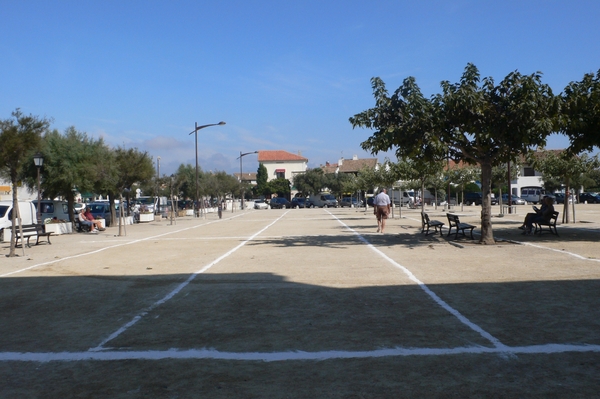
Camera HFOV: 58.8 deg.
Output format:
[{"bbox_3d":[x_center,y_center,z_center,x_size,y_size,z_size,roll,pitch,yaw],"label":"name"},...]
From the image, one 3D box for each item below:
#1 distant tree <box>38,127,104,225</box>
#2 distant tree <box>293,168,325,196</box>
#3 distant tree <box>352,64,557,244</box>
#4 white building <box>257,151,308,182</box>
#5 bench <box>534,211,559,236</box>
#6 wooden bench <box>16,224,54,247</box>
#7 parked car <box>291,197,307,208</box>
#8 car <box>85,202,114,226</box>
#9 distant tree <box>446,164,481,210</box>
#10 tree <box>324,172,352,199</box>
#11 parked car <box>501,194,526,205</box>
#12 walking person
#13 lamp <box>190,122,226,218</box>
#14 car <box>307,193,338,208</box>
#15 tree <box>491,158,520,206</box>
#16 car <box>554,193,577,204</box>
[{"bbox_3d":[-11.320,-1.001,26.400,3.500,5.200,3.500,-1,0,0],"label":"distant tree"},{"bbox_3d":[1.228,-1.432,72.700,4.400,5.300,4.400,-1,0,0],"label":"distant tree"},{"bbox_3d":[4.797,-1.418,16.600,6.200,5.500,5.600,-1,0,0],"label":"distant tree"},{"bbox_3d":[-2.855,-3.258,89.500,8.200,9.400,9.000,-1,0,0],"label":"white building"},{"bbox_3d":[8.481,0.846,18.348,0.670,0.800,1.650,-1,0,18],"label":"bench"},{"bbox_3d":[-10.121,1.380,20.200,0.620,0.760,1.750,-1,0,7],"label":"wooden bench"},{"bbox_3d":[0.069,0.470,73.500,1.700,1.450,4.100,-1,0,-20],"label":"parked car"},{"bbox_3d":[-13.685,1.025,37.400,1.750,1.640,4.200,-1,0,8],"label":"car"},{"bbox_3d":[13.373,-0.916,43.991,2.700,3.850,2.700,-1,0,0],"label":"distant tree"},{"bbox_3d":[5.166,-1.244,71.500,3.800,4.700,3.700,-1,0,0],"label":"tree"},{"bbox_3d":[28.283,0.027,71.600,1.740,1.440,4.050,-1,0,-40],"label":"parked car"},{"bbox_3d":[3.332,0.474,21.596,0.620,1.750,0.380,-1,0,5],"label":"walking person"},{"bbox_3d":[-7.835,-2.533,45.181,3.150,8.050,0.400,-1,0,0],"label":"lamp"},{"bbox_3d":[3.236,0.083,74.000,1.950,2.100,4.800,-1,0,-35],"label":"car"},{"bbox_3d":[14.025,-0.873,37.291,2.500,3.800,2.500,-1,0,0],"label":"tree"},{"bbox_3d":[32.246,-0.049,64.997,1.750,1.430,4.100,-1,0,-12],"label":"car"}]

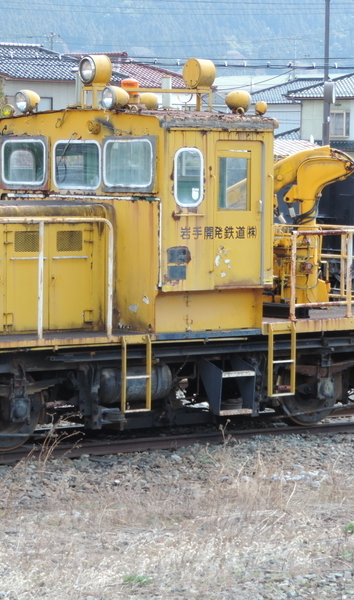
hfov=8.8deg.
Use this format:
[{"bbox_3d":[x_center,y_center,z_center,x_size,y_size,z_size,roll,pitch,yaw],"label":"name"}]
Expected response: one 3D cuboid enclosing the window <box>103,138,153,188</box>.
[{"bbox_3d":[-0.437,-1.219,20.678,0.050,0.433,0.800,-2,4,-35],"label":"window"}]

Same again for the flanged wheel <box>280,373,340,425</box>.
[{"bbox_3d":[1.237,0.874,22.278,0.750,0.750,0.140,-2,4,-35],"label":"flanged wheel"}]

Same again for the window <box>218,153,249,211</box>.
[{"bbox_3d":[0.515,-1.059,20.753,0.363,0.520,0.050,-2,4,-35],"label":"window"}]

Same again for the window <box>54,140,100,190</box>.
[{"bbox_3d":[-0.923,-1.248,21.367,0.050,0.457,0.820,-2,4,-35],"label":"window"}]

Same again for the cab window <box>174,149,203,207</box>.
[{"bbox_3d":[0.111,-1.086,20.467,0.326,0.531,0.050,-2,4,-35],"label":"cab window"}]

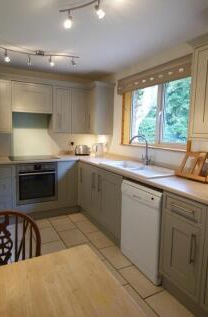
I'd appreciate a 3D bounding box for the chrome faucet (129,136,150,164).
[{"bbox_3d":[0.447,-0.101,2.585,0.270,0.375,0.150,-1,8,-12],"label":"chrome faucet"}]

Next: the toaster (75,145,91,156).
[{"bbox_3d":[-0.376,-0.140,3.529,0.260,0.180,0.165,0,8,-8],"label":"toaster"}]

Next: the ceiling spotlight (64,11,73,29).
[{"bbox_3d":[-0.267,-1.067,1.524,0.065,0.125,0.070,-1,8,-13],"label":"ceiling spotlight"}]

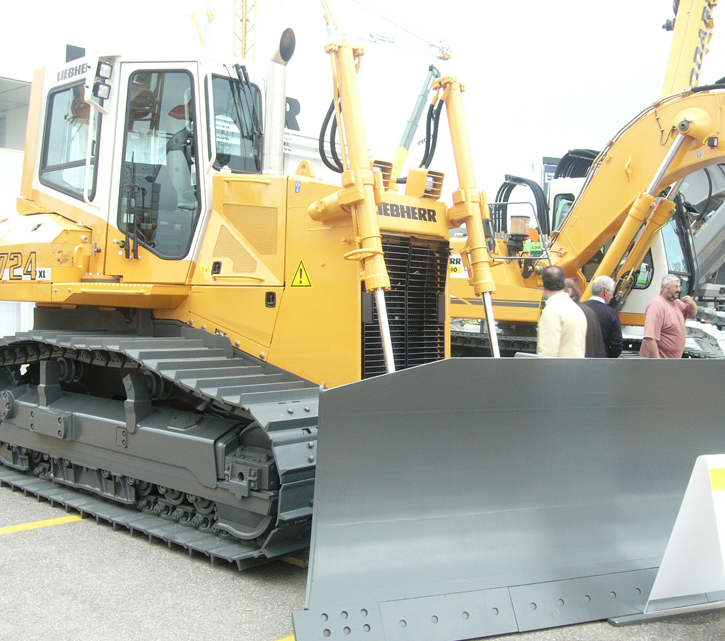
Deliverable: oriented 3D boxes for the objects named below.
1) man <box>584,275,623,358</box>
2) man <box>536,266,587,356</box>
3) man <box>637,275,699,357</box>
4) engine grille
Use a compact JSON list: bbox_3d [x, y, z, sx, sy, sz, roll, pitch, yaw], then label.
[{"bbox_3d":[2.133,0.446,7.650,0.480,1.680,0.310,2,2,30],"label":"man"},{"bbox_3d":[1.650,0.422,7.150,0.480,1.730,0.310,0,2,-34],"label":"man"},{"bbox_3d":[2.832,0.435,8.000,0.480,1.720,0.580,3,2,35],"label":"man"},{"bbox_3d":[0.281,0.004,5.224,0.110,1.040,0.770,3,2,43],"label":"engine grille"}]

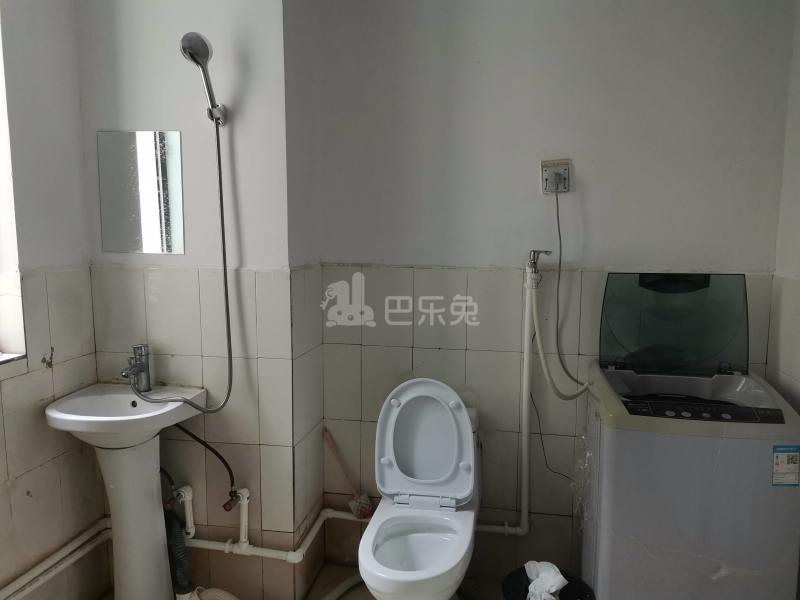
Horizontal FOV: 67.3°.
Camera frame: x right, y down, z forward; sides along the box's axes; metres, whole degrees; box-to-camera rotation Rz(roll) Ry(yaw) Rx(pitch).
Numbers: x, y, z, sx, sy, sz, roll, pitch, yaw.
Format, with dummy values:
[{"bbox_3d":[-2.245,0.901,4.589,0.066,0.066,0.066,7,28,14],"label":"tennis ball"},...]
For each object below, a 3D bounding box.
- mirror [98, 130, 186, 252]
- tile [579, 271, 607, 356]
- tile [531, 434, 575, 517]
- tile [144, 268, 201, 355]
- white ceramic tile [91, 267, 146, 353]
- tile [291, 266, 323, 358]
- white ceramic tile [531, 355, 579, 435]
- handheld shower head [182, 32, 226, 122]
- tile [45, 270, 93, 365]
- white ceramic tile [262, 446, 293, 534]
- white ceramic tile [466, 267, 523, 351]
[{"bbox_3d":[-0.859,-0.354,1.989,0.300,0.400,0.010,2,8,10],"label":"mirror"},{"bbox_3d":[0.739,0.048,2.102,0.200,0.301,0.010,2,8,10],"label":"tile"},{"bbox_3d":[0.538,0.640,2.215,0.200,0.301,0.010,2,8,10],"label":"tile"},{"bbox_3d":[-0.763,0.038,2.035,0.200,0.298,0.010,2,7,10],"label":"tile"},{"bbox_3d":[-0.963,0.032,2.066,0.200,0.301,0.010,2,8,10],"label":"white ceramic tile"},{"bbox_3d":[-0.332,0.040,2.133,0.012,0.301,0.339,2,7,10],"label":"tile"},{"bbox_3d":[0.542,0.342,2.186,0.200,0.300,0.010,2,7,10],"label":"white ceramic tile"},{"bbox_3d":[-0.580,-0.662,1.806,0.100,0.265,0.080,2,34,10],"label":"handheld shower head"},{"bbox_3d":[-1.087,0.046,1.982,0.010,0.300,0.200,2,7,10],"label":"tile"},{"bbox_3d":[-0.416,0.647,2.054,0.119,0.300,0.010,2,7,10],"label":"white ceramic tile"},{"bbox_3d":[0.346,0.039,2.185,0.200,0.298,0.012,2,7,10],"label":"white ceramic tile"}]

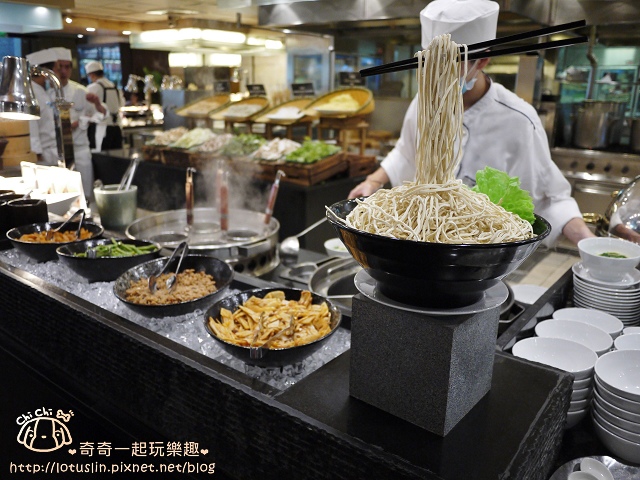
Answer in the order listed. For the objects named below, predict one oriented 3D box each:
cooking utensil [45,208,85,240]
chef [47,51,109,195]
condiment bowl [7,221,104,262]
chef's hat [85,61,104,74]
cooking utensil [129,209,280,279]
[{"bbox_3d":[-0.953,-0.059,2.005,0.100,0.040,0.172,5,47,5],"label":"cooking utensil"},{"bbox_3d":[-2.236,-0.878,4.896,0.580,1.760,0.400,-2,17,-13],"label":"chef"},{"bbox_3d":[-1.016,0.021,2.008,0.336,0.105,0.336,1,16,0],"label":"condiment bowl"},{"bbox_3d":[-2.514,-1.914,5.750,0.210,0.120,0.185,-2,15,15],"label":"chef's hat"},{"bbox_3d":[-0.397,0.011,1.807,0.530,0.125,0.530,-4,17,-17],"label":"cooking utensil"}]

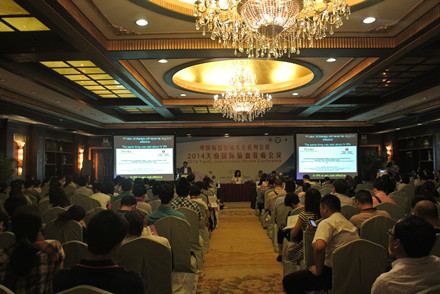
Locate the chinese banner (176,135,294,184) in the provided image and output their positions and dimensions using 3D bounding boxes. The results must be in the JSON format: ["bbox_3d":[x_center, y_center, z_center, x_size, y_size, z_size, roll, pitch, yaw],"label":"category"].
[{"bbox_3d":[0.709,0.677,15.100,5.419,2.332,0.060,0,-3,1],"label":"chinese banner"}]

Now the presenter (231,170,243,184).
[{"bbox_3d":[0.705,1.661,14.100,0.500,1.280,0.720,0,-3,1],"label":"presenter"}]

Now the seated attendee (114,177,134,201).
[{"bbox_3d":[-1.790,1.257,6.280,0.480,1.290,0.750,0,-3,1],"label":"seated attendee"}]

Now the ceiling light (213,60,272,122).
[{"bbox_3d":[0.527,-1.266,7.400,1.330,1.430,1.330,0,-3,1],"label":"ceiling light"}]

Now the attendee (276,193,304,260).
[{"bbox_3d":[1.090,1.252,5.120,0.460,1.130,0.720,0,-3,1],"label":"attendee"}]

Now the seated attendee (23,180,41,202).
[{"bbox_3d":[-4.080,1.342,7.150,0.480,1.250,0.750,-1,-3,4],"label":"seated attendee"}]

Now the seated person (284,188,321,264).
[{"bbox_3d":[1.070,1.134,4.120,0.480,1.260,0.750,0,-3,-9],"label":"seated person"}]

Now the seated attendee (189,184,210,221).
[{"bbox_3d":[-0.390,1.268,5.950,0.480,1.210,0.750,0,-3,1],"label":"seated attendee"}]

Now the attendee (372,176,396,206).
[{"bbox_3d":[2.620,1.154,5.300,0.480,1.320,0.750,0,-3,-2],"label":"attendee"}]

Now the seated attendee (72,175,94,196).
[{"bbox_3d":[-3.030,1.327,7.400,0.480,1.290,0.750,-1,-3,4],"label":"seated attendee"}]

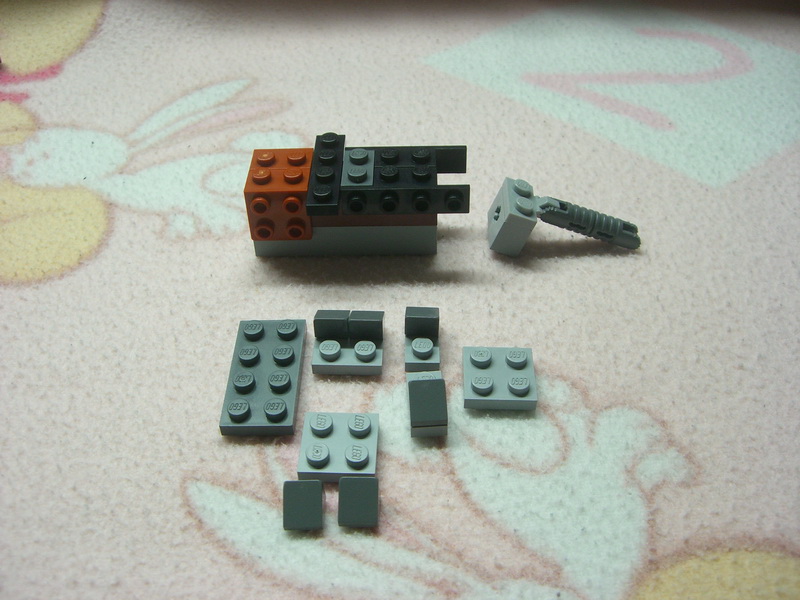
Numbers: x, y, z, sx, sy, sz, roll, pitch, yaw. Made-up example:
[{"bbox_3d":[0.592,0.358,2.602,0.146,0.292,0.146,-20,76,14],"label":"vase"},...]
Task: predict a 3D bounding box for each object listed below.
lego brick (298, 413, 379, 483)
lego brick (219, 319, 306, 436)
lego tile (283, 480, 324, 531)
[{"bbox_3d":[-0.013,0.031,0.187,0.016,0.005,0.016,1,44,2],"label":"lego brick"},{"bbox_3d":[-0.031,0.017,0.202,0.016,0.005,0.032,0,44,1],"label":"lego brick"},{"bbox_3d":[-0.019,0.041,0.175,0.008,0.006,0.008,-1,44,0],"label":"lego tile"}]

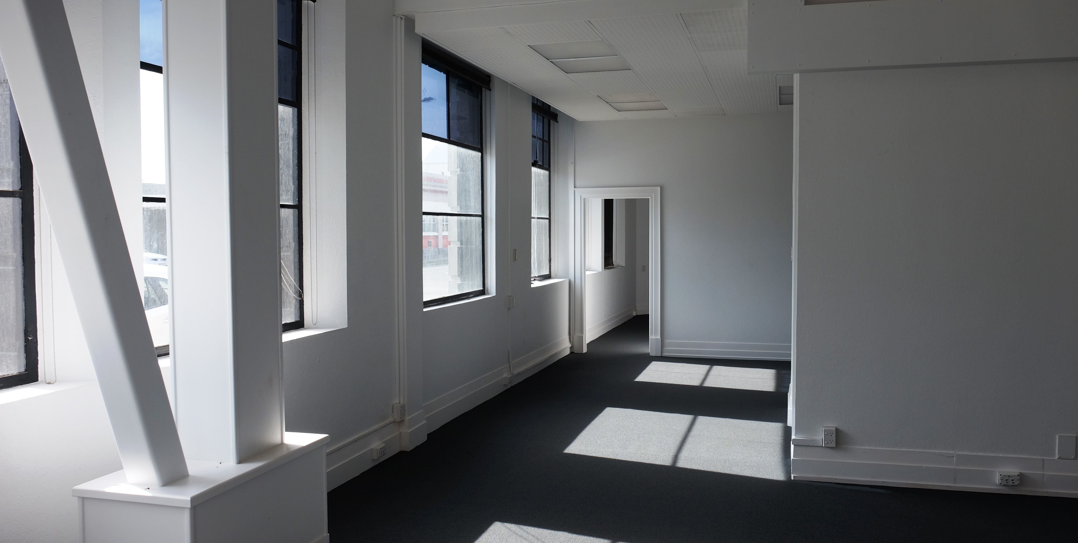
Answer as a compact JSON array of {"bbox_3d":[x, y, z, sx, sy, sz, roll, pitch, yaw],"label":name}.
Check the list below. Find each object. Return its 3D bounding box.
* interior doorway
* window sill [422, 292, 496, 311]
[{"bbox_3d":[1.030,-0.004,10.512,1.155,2.160,0.190,1,3,17],"label":"interior doorway"},{"bbox_3d":[-0.714,0.283,6.993,0.115,0.040,1.630,1,3,17],"label":"window sill"}]

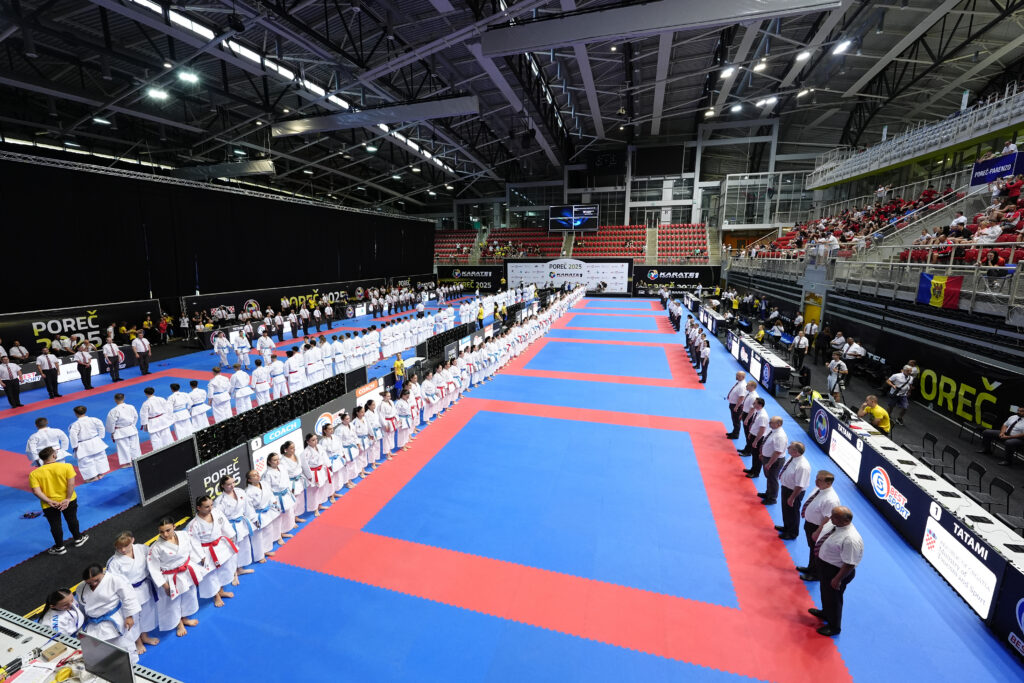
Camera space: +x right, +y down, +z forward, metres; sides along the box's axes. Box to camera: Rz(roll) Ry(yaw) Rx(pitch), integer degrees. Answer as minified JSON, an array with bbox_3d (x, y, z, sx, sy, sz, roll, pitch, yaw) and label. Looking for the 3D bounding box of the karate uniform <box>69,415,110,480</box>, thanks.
[{"bbox_3d":[-9.274,2.318,8.763,0.384,1.433,0.589,3,12,17],"label":"karate uniform"}]

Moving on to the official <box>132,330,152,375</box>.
[{"bbox_3d":[-15.650,0.502,16.909,0.360,1.810,0.540,3,12,17],"label":"official"}]

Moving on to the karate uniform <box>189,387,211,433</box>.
[{"bbox_3d":[-8.751,1.900,11.167,0.362,1.247,0.523,3,12,17],"label":"karate uniform"}]

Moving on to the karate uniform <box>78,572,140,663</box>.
[{"bbox_3d":[-4.534,3.198,4.509,0.384,1.258,0.545,5,13,25],"label":"karate uniform"}]

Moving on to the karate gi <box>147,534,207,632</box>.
[{"bbox_3d":[-4.308,3.070,5.144,0.364,1.245,0.589,3,12,17],"label":"karate gi"}]

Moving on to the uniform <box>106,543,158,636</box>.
[{"bbox_3d":[-4.738,3.163,5.028,0.367,1.244,0.510,3,12,17],"label":"uniform"}]

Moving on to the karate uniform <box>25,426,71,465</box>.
[{"bbox_3d":[-9.788,2.448,8.457,0.367,1.377,0.612,3,12,17],"label":"karate uniform"}]

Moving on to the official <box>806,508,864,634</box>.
[{"bbox_3d":[4.176,2.892,5.066,0.479,1.714,0.541,3,12,17],"label":"official"}]

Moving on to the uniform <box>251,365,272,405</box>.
[{"bbox_3d":[-8.353,1.459,13.239,0.357,1.336,0.581,3,12,17],"label":"uniform"}]

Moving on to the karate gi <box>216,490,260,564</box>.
[{"bbox_3d":[-4.151,2.856,6.103,0.364,1.270,0.529,3,12,17],"label":"karate gi"}]

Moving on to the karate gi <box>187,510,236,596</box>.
[{"bbox_3d":[-4.176,2.966,5.635,0.364,1.244,0.532,3,12,17],"label":"karate gi"}]

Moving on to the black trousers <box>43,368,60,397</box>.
[{"bbox_3d":[-16.357,1.482,14.151,0.300,1.030,0.400,3,12,17],"label":"black trousers"}]

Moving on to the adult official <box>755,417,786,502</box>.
[{"bbox_3d":[5.102,2.307,7.781,0.439,1.734,0.551,3,12,17],"label":"adult official"}]

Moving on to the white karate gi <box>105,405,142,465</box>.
[{"bbox_3d":[-9.245,2.142,9.555,0.402,1.429,0.584,3,12,17],"label":"white karate gi"}]

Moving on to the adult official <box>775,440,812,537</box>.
[{"bbox_3d":[4.830,2.514,6.806,0.425,1.712,0.527,3,12,17],"label":"adult official"}]

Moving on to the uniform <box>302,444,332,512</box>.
[{"bbox_3d":[-3.710,2.562,7.564,0.334,1.317,0.486,3,12,17],"label":"uniform"}]

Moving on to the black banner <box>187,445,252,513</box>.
[{"bbox_3d":[-5.672,2.720,7.820,0.051,1.040,1.212,3,12,17],"label":"black banner"}]

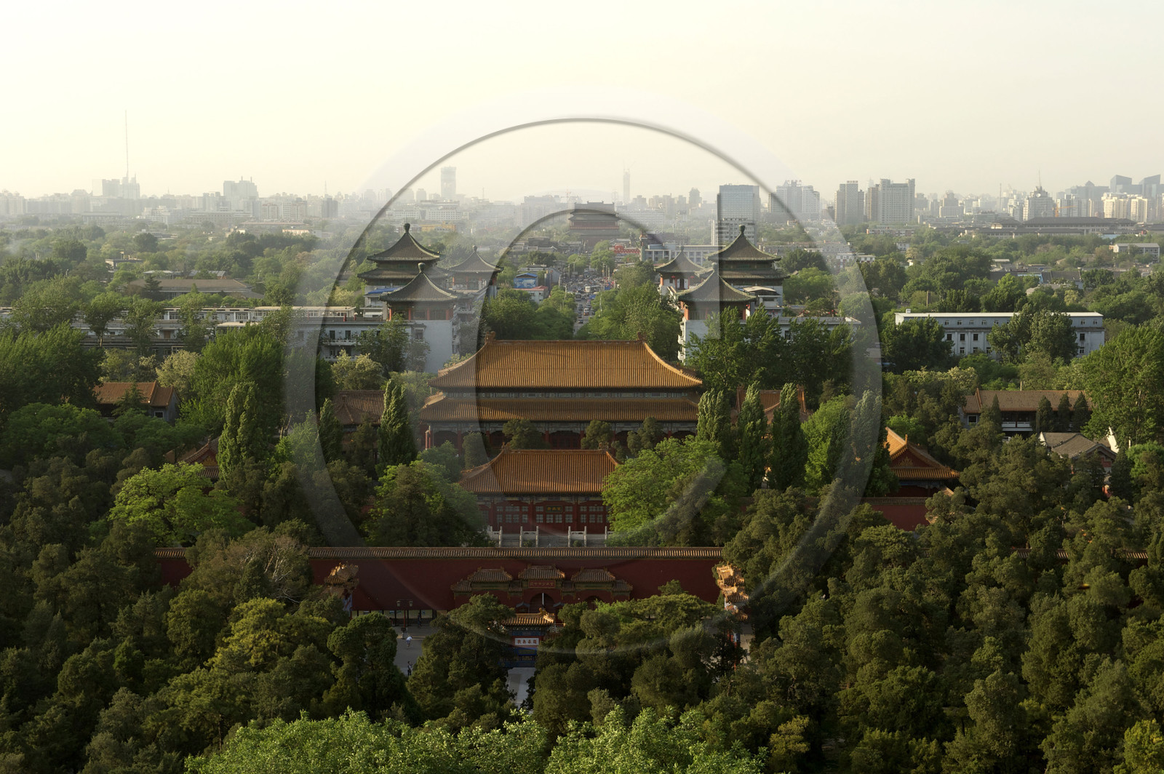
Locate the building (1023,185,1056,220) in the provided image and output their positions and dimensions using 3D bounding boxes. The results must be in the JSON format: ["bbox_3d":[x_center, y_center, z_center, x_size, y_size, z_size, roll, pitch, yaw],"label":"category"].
[{"bbox_3d":[755.810,-294.730,2991.970,46.000,74.000,38.000,0,6,0],"label":"building"}]

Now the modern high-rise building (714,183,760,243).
[{"bbox_3d":[259.350,-295.290,2985.440,66.580,74.890,38.000,0,6,0],"label":"modern high-rise building"}]

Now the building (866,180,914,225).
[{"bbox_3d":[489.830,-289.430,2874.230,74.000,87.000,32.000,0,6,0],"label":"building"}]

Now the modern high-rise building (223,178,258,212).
[{"bbox_3d":[-895.100,-486.710,4741.770,88.000,104.000,38.000,0,6,0],"label":"modern high-rise building"}]

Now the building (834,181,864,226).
[{"bbox_3d":[418.970,-281.490,2836.070,40.050,77.700,30.000,0,6,0],"label":"building"}]

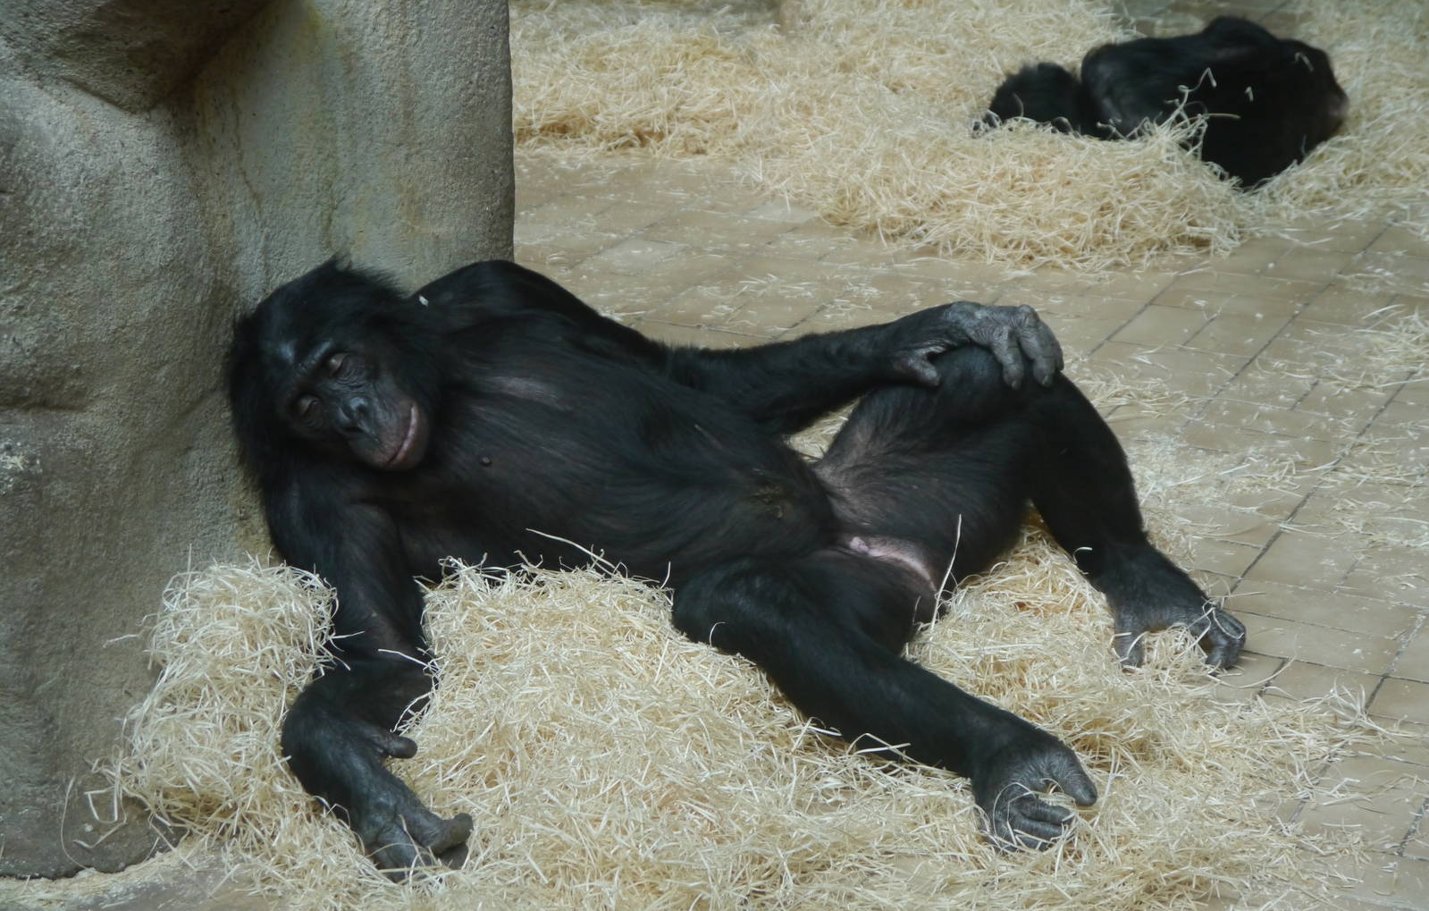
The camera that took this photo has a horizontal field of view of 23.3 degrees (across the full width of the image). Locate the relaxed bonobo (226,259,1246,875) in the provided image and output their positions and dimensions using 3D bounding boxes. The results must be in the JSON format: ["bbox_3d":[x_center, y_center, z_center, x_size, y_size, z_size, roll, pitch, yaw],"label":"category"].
[{"bbox_3d":[0.021,0.073,3.264,1.020,0.410,0.700,1,17,0],"label":"relaxed bonobo"}]

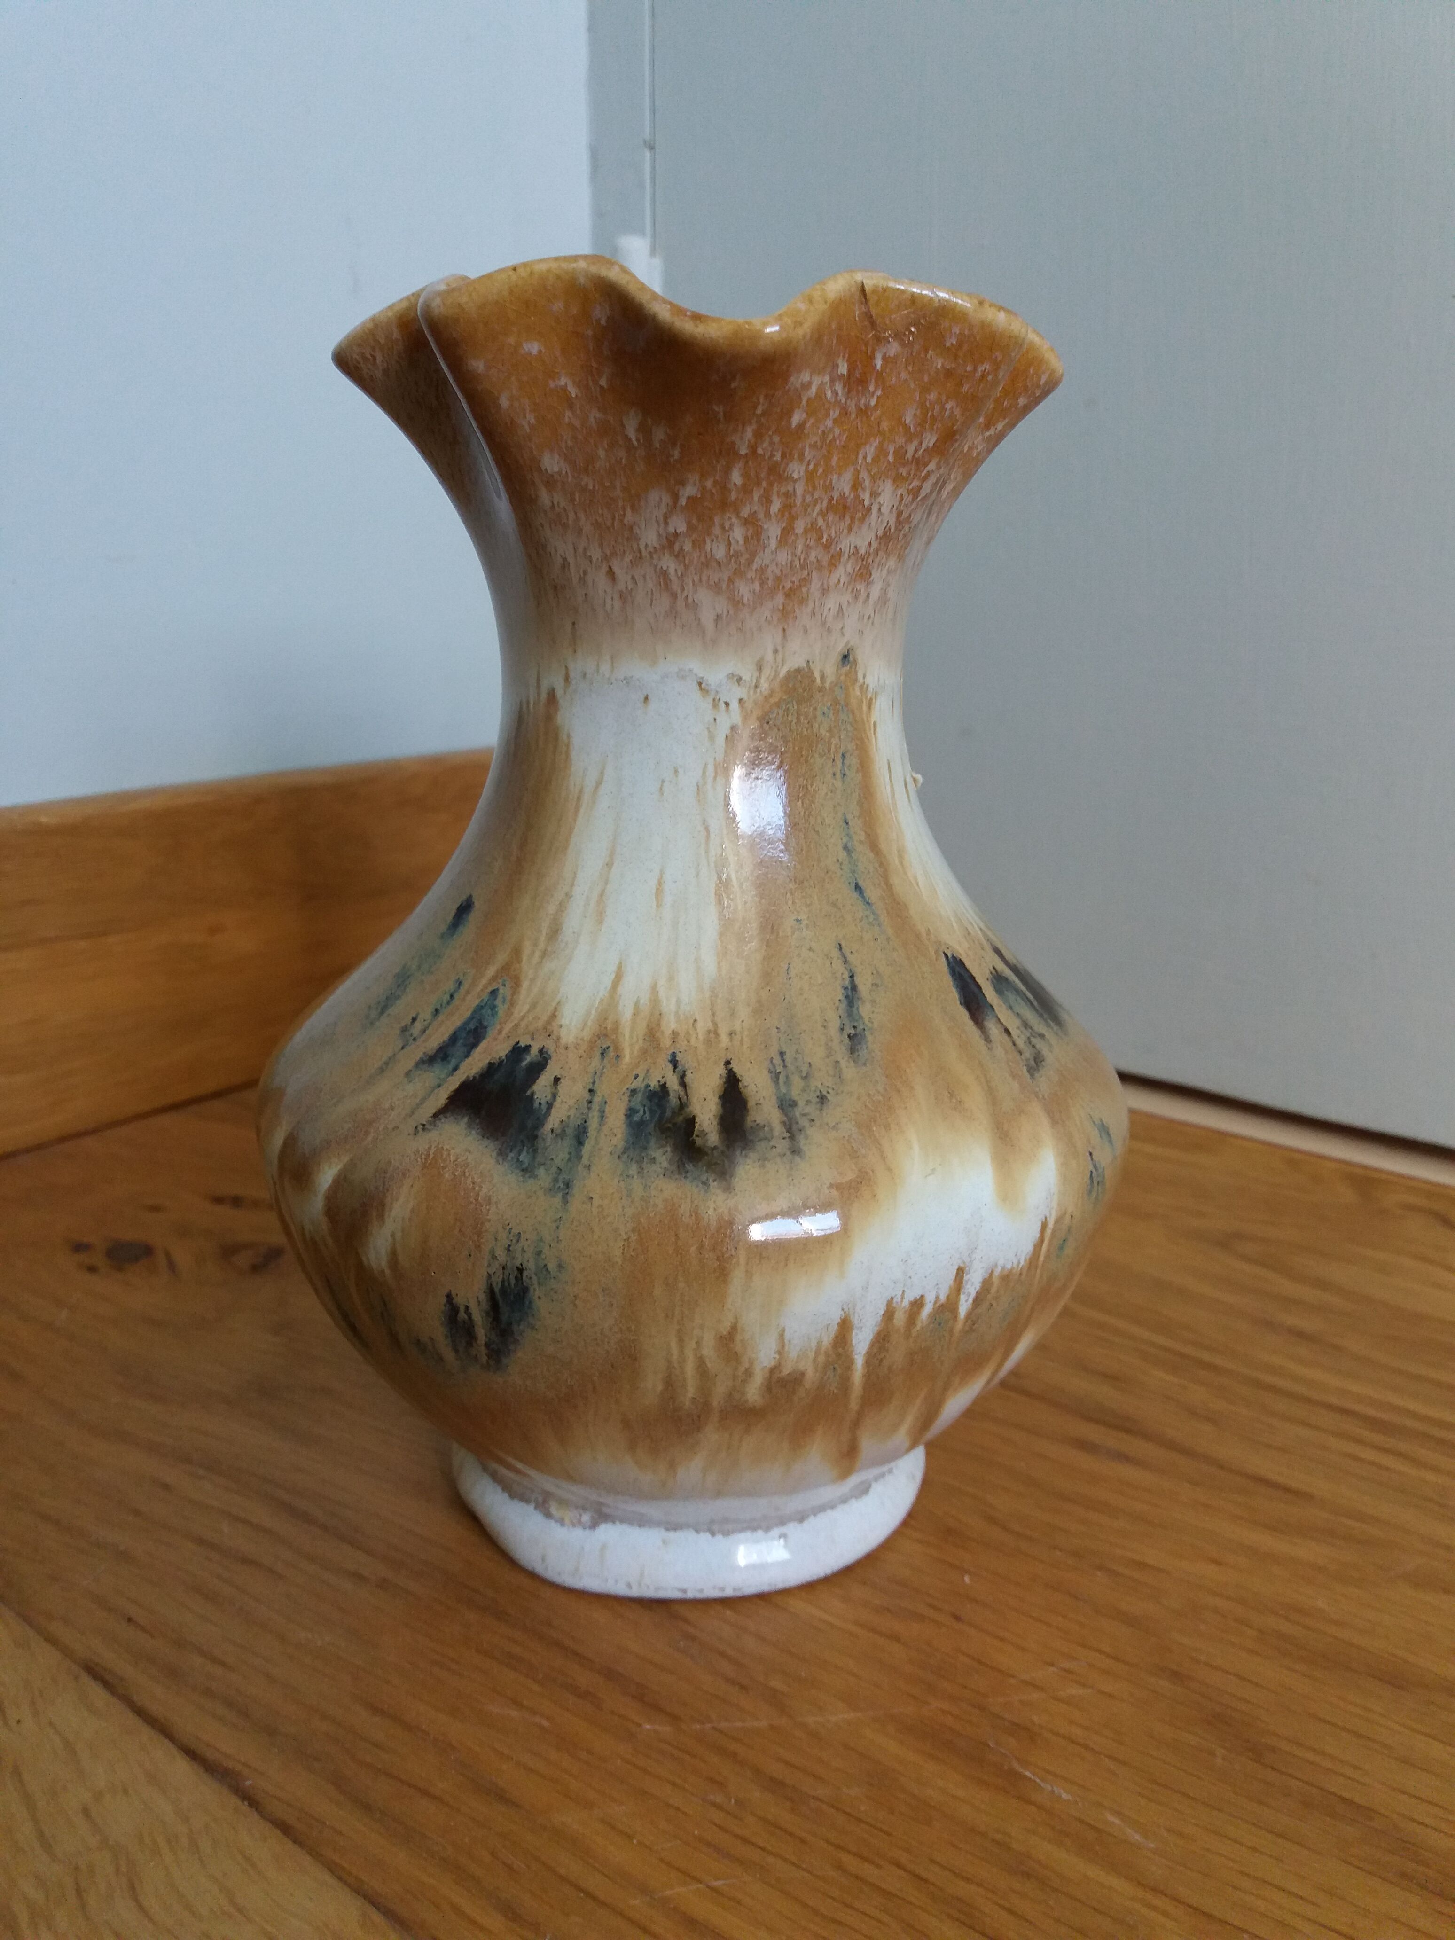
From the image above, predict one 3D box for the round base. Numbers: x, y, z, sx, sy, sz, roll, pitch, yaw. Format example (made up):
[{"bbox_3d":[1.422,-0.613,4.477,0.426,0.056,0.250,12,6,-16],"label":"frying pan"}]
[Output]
[{"bbox_3d":[-0.007,0.086,0.297,0.089,0.018,0.089,0,15,0],"label":"round base"}]

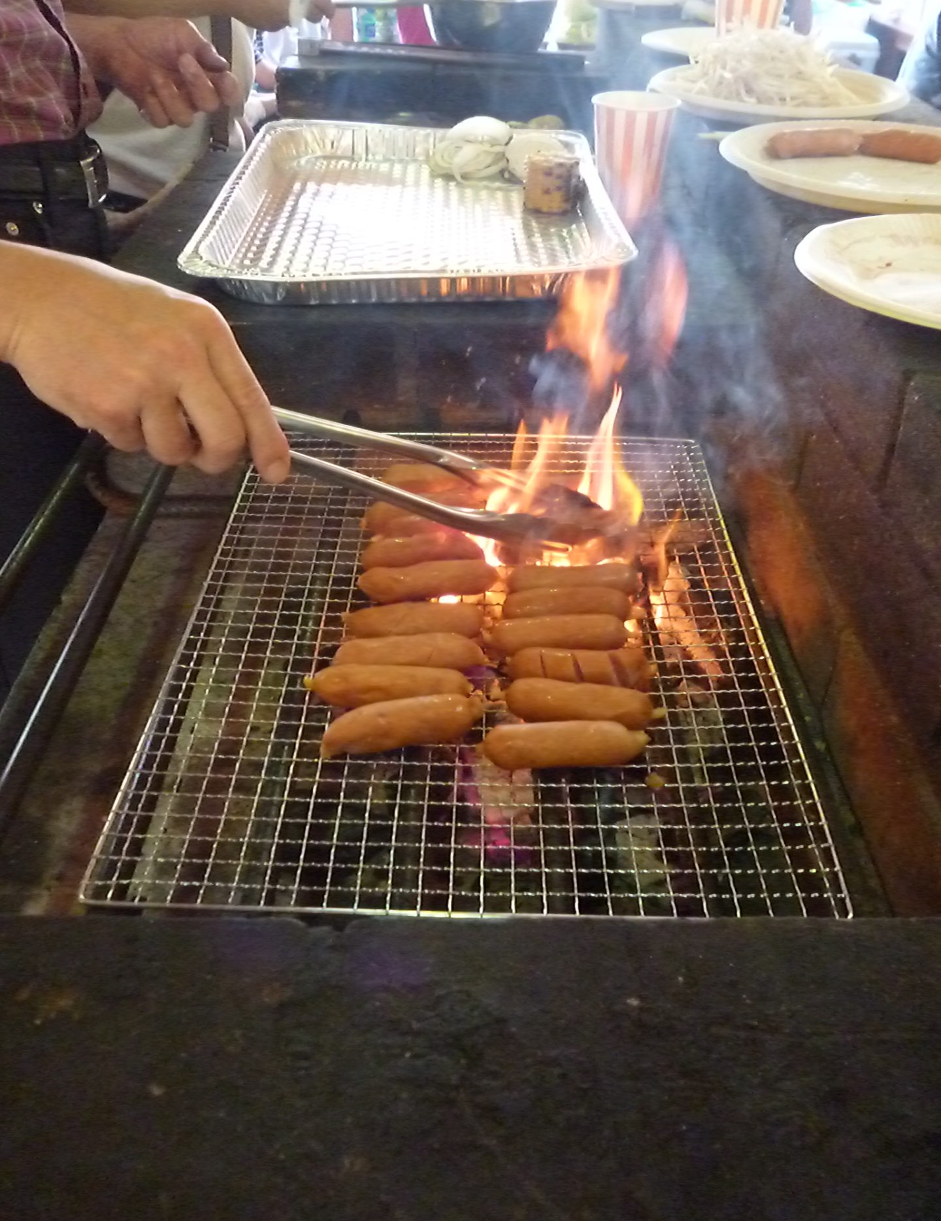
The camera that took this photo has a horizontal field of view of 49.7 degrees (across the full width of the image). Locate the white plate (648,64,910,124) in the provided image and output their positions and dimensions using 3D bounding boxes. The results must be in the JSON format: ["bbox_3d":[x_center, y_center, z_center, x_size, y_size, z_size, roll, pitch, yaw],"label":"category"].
[{"bbox_3d":[0.314,-0.526,1.046,0.258,0.026,0.258,0,38,0],"label":"white plate"}]

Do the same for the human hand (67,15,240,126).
[{"bbox_3d":[-0.256,-0.437,0.820,0.140,0.082,0.078,7,36,-16],"label":"human hand"}]

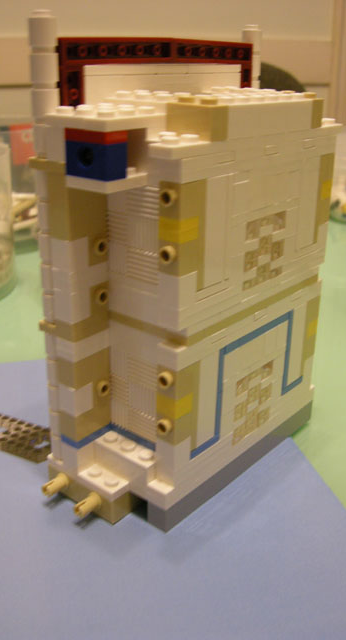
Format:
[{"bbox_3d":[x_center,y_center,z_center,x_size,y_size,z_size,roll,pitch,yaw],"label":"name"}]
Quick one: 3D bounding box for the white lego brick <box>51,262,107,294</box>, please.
[{"bbox_3d":[-0.028,-0.014,0.206,0.008,0.006,0.016,18,27,36],"label":"white lego brick"}]

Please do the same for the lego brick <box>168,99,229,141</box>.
[{"bbox_3d":[0.007,-0.056,0.187,0.016,0.010,0.008,18,27,36],"label":"lego brick"}]

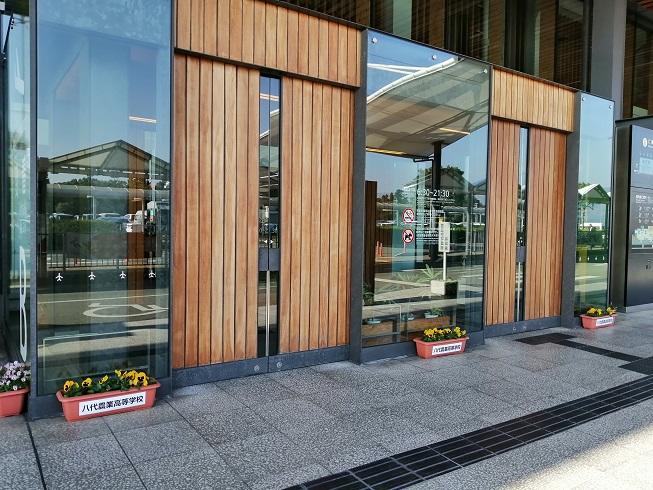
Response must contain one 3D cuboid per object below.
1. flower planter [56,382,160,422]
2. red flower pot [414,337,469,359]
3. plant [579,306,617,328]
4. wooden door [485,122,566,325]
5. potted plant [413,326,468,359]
[{"bbox_3d":[-1.559,1.114,3.524,0.640,0.175,0.210,0,2,-33],"label":"flower planter"},{"bbox_3d":[1.244,1.103,5.325,0.640,0.175,0.210,0,2,-33],"label":"red flower pot"},{"bbox_3d":[3.928,1.032,7.047,0.640,0.295,0.210,0,2,-33],"label":"plant"},{"bbox_3d":[2.684,-0.261,6.591,1.630,2.601,0.090,0,2,-33],"label":"wooden door"},{"bbox_3d":[1.245,1.048,5.324,0.640,0.285,0.210,0,2,-33],"label":"potted plant"}]

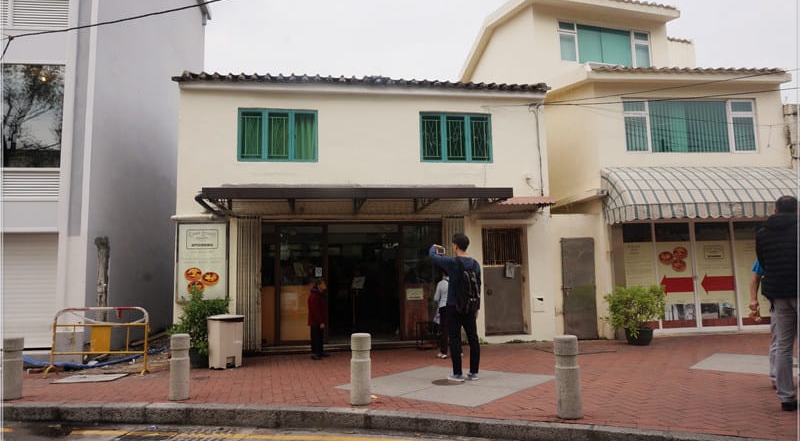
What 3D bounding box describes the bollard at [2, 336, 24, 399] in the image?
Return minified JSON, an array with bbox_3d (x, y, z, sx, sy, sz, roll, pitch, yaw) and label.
[{"bbox_3d":[-4.515,1.721,6.231,0.210,0.700,0.210,-1,-7,0],"label":"bollard"}]

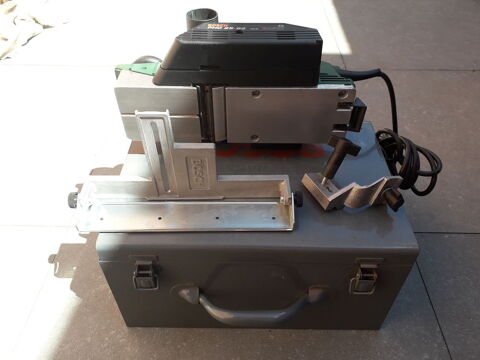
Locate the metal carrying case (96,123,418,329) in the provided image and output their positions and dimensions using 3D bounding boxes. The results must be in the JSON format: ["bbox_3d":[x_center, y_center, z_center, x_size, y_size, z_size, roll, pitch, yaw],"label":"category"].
[{"bbox_3d":[0.020,0.068,0.544,0.352,0.187,0.255,0,44,1],"label":"metal carrying case"}]

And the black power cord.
[{"bbox_3d":[0.272,-0.096,0.650,0.267,0.272,0.140,0,44,1],"label":"black power cord"}]

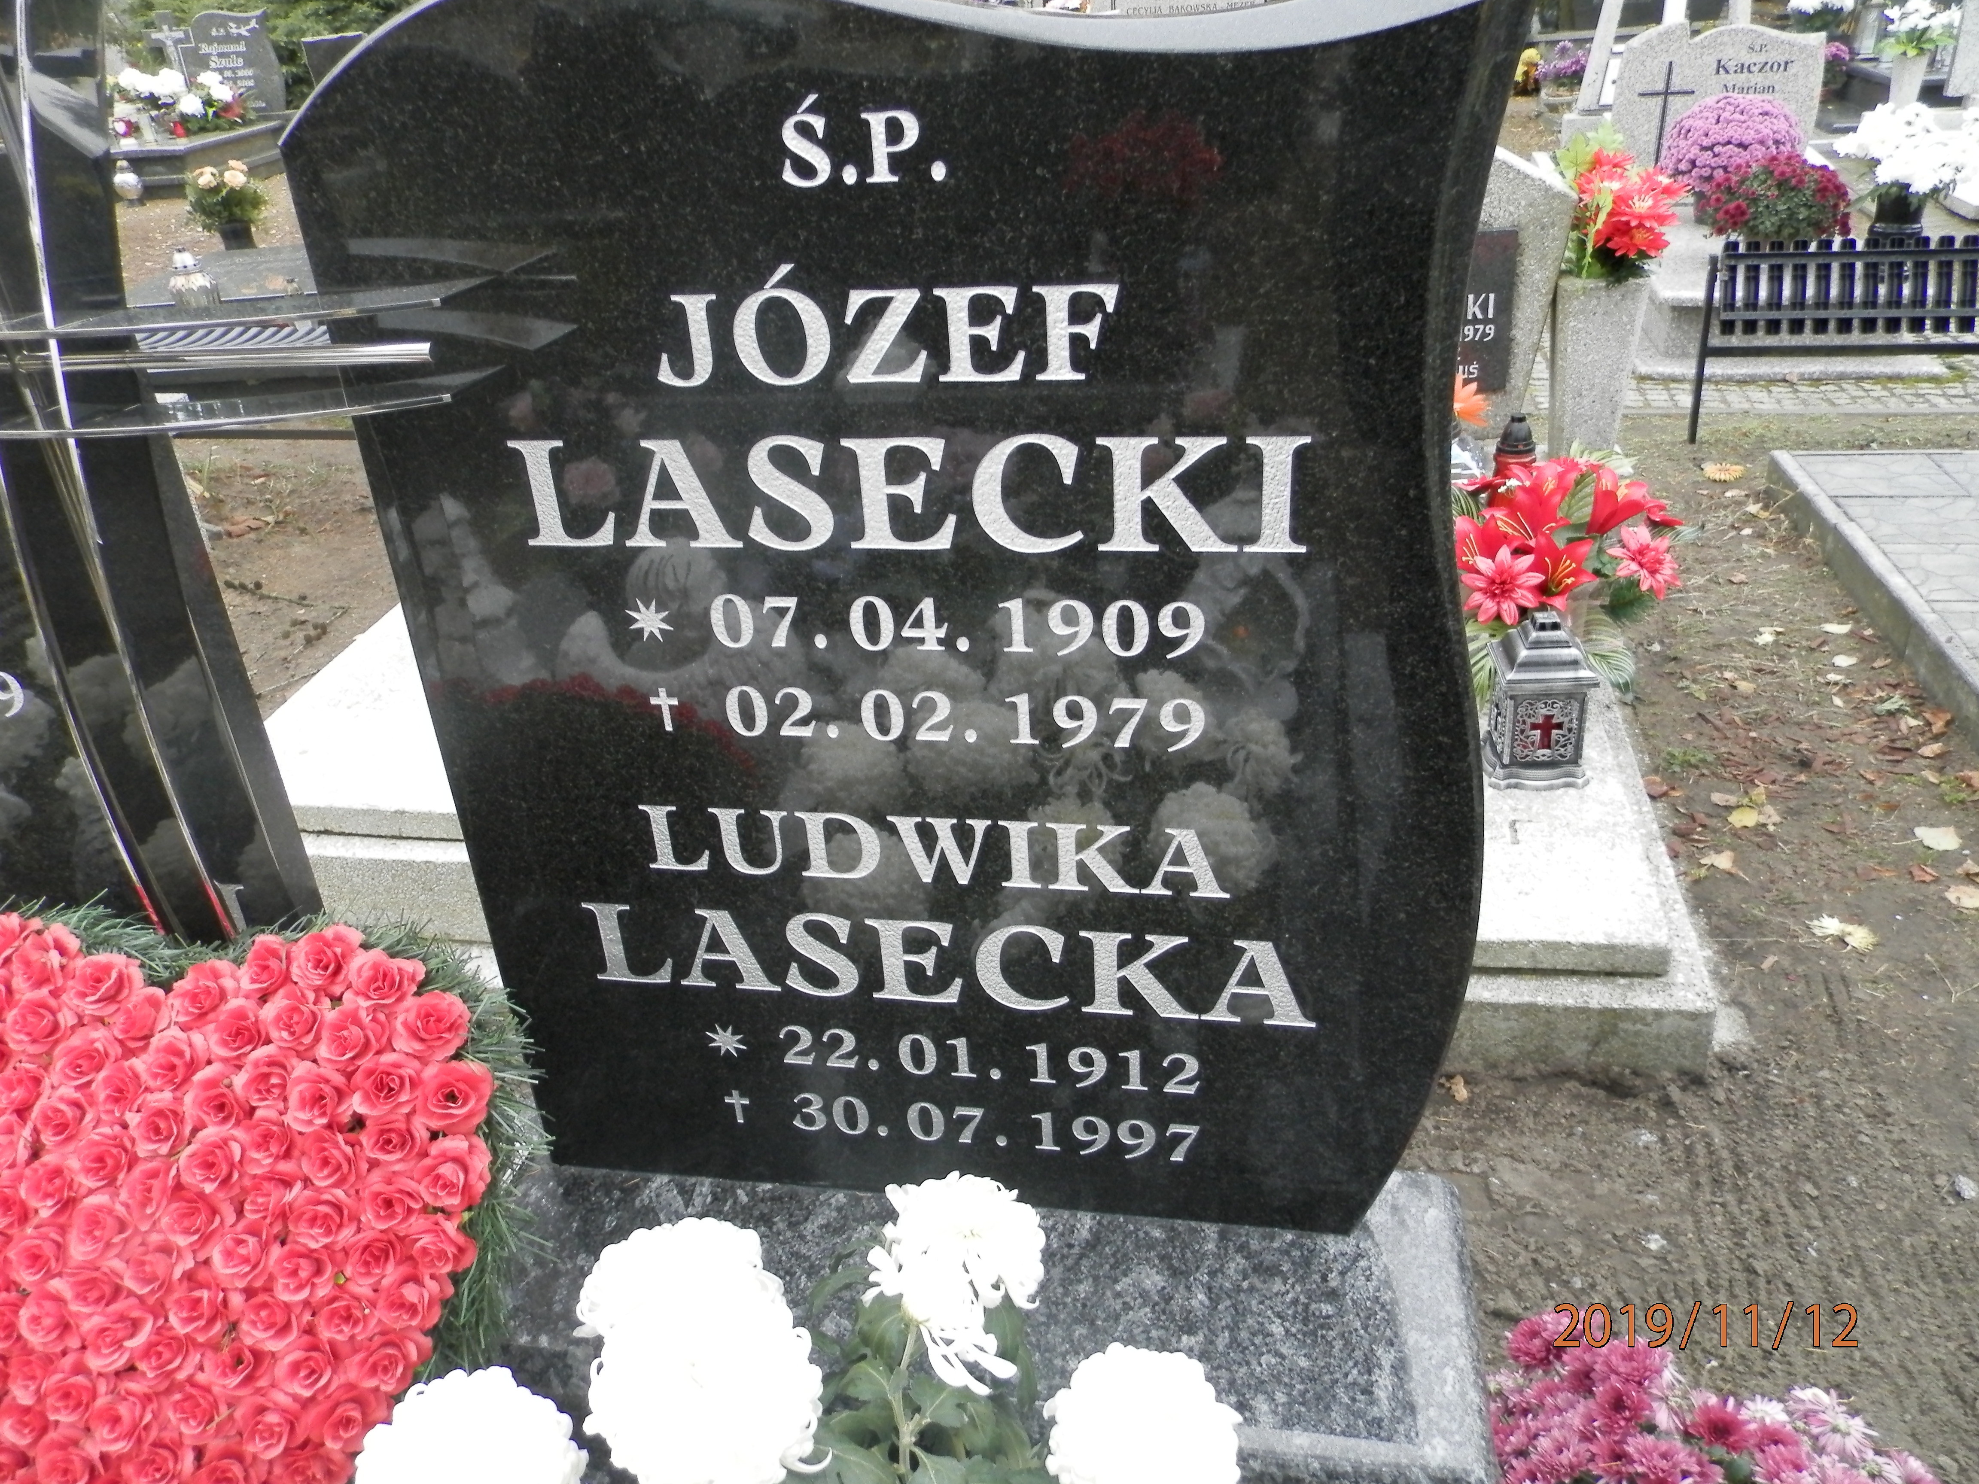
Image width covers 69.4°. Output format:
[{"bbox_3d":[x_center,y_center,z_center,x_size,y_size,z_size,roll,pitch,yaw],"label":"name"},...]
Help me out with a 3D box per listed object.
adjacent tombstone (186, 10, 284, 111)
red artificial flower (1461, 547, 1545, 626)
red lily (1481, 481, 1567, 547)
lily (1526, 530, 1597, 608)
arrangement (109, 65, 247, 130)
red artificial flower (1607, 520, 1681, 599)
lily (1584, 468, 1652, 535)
[{"bbox_3d":[-5.443,-4.897,10.300,0.760,0.730,0.100,1,31,12],"label":"adjacent tombstone"},{"bbox_3d":[0.844,-0.256,2.345,0.136,0.130,0.060,5,0,18],"label":"red artificial flower"},{"bbox_3d":[0.887,-0.377,2.370,0.140,0.120,0.110,21,-1,37],"label":"red lily"},{"bbox_3d":[0.937,-0.282,2.340,0.125,0.125,0.100,-6,-15,-2],"label":"lily"},{"bbox_3d":[-5.452,-4.336,9.600,1.000,0.360,0.450,1,31,12],"label":"arrangement"},{"bbox_3d":[1.083,-0.301,2.360,0.128,0.128,0.060,-7,-2,-3],"label":"red artificial flower"},{"bbox_3d":[1.047,-0.400,2.380,0.110,0.120,0.110,38,39,1],"label":"lily"}]

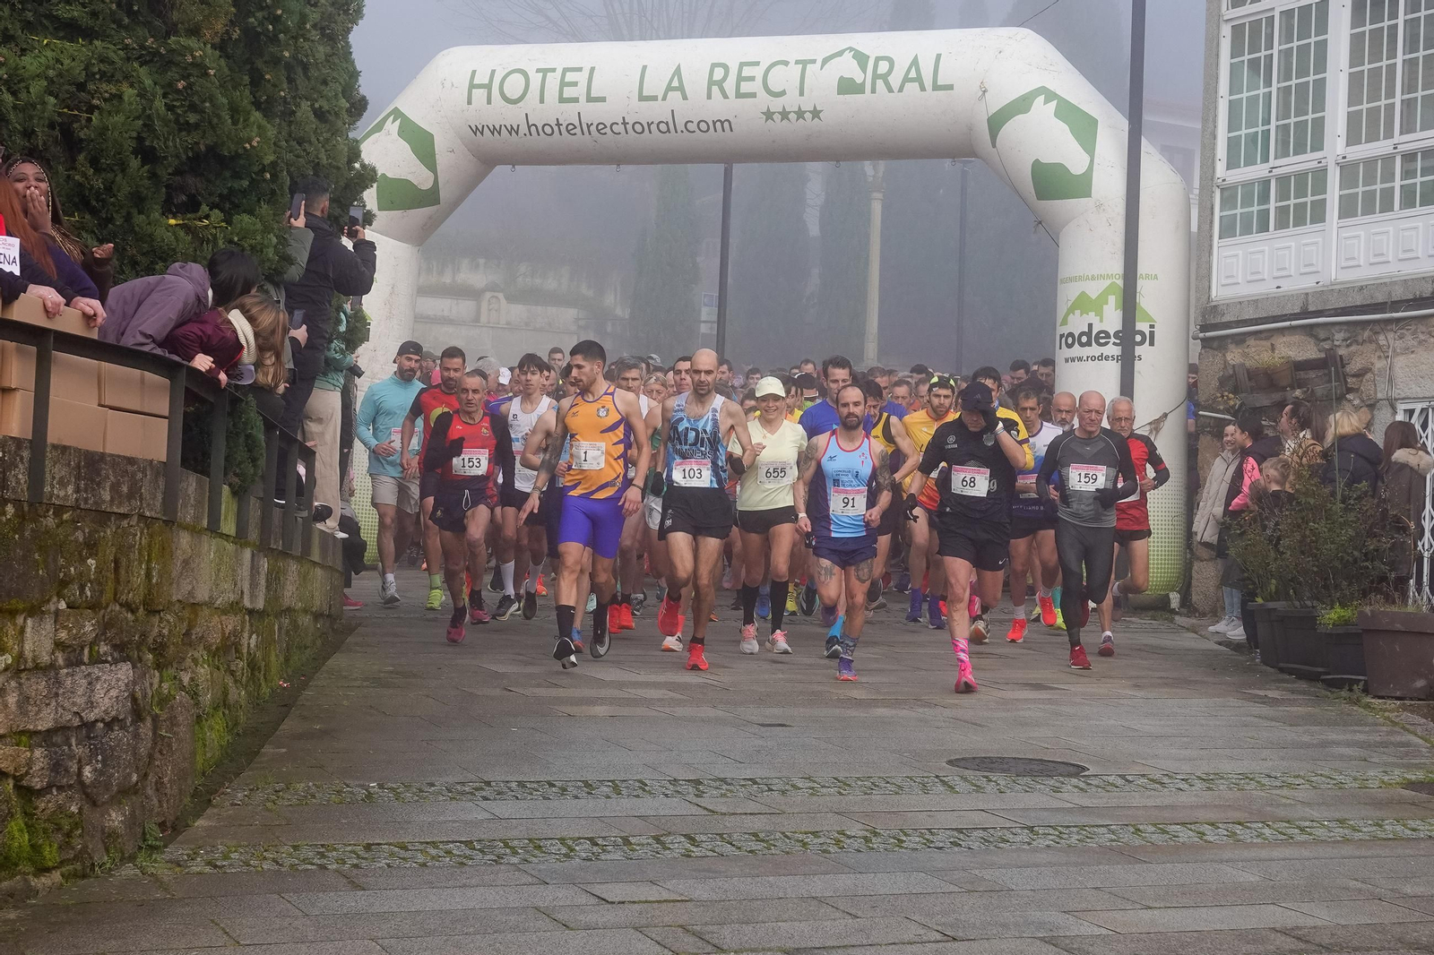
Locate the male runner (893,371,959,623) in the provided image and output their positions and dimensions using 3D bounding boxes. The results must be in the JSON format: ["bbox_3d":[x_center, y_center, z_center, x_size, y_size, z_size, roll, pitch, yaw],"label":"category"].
[{"bbox_3d":[1.472,0.159,16.950,0.540,1.710,0.660,2,-3,5],"label":"male runner"}]

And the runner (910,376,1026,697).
[{"bbox_3d":[1.367,0.330,13.700,0.620,1.690,0.760,2,-3,9],"label":"runner"}]

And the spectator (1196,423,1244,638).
[{"bbox_3d":[3.365,0.352,16.800,0.480,1.432,0.420,0,-4,45],"label":"spectator"}]

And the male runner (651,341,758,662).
[{"bbox_3d":[-0.071,0.183,13.900,0.600,1.772,0.750,2,-2,1],"label":"male runner"}]

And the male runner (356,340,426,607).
[{"bbox_3d":[-2.151,-0.030,16.750,0.550,1.770,0.620,3,-3,-16],"label":"male runner"}]

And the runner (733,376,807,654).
[{"bbox_3d":[0.320,0.229,15.100,0.470,1.670,0.560,2,-3,-3],"label":"runner"}]

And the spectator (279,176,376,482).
[{"bbox_3d":[-2.232,-0.791,14.300,0.530,1.820,0.560,1,-3,30],"label":"spectator"}]

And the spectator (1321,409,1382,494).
[{"bbox_3d":[4.116,0.371,16.300,0.520,1.621,0.500,4,-3,-33],"label":"spectator"}]

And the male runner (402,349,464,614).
[{"bbox_3d":[-1.827,0.004,16.600,0.580,1.747,0.620,3,-3,-8],"label":"male runner"}]

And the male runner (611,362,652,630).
[{"bbox_3d":[-0.565,0.110,15.900,0.520,1.744,0.650,2,-2,2],"label":"male runner"}]

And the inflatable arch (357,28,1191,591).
[{"bbox_3d":[0.110,-1.310,19.700,7.200,4.380,1.050,2,-3,15],"label":"inflatable arch"}]

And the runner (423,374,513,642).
[{"bbox_3d":[-1.464,0.168,14.800,0.560,1.610,0.720,3,-3,-5],"label":"runner"}]

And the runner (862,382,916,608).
[{"bbox_3d":[1.174,0.128,17.950,0.540,1.660,0.700,1,-3,14],"label":"runner"}]

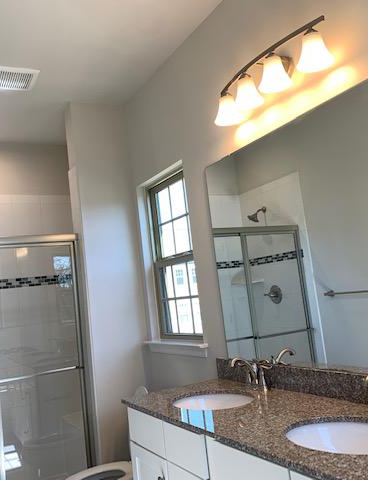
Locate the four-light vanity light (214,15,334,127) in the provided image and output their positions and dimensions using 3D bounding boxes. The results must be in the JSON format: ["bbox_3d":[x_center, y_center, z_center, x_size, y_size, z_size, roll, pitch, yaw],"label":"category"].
[{"bbox_3d":[0.335,-0.654,1.952,0.205,0.162,0.686,-3,-7,-29],"label":"four-light vanity light"}]

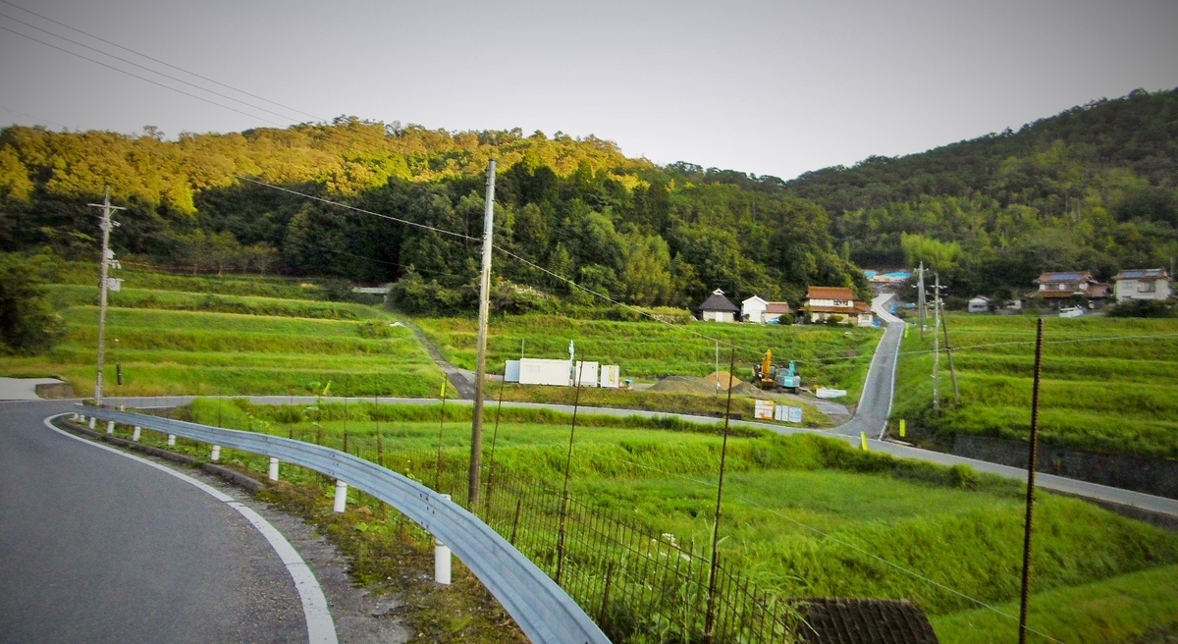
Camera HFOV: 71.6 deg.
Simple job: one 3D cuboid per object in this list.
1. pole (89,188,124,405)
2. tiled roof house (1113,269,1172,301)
[{"bbox_3d":[-22.134,-1.194,37.300,1.500,10.012,0.600,2,-4,-25],"label":"pole"},{"bbox_3d":[108.558,-6.635,160.000,9.400,7.200,7.500,-1,-4,35],"label":"tiled roof house"}]

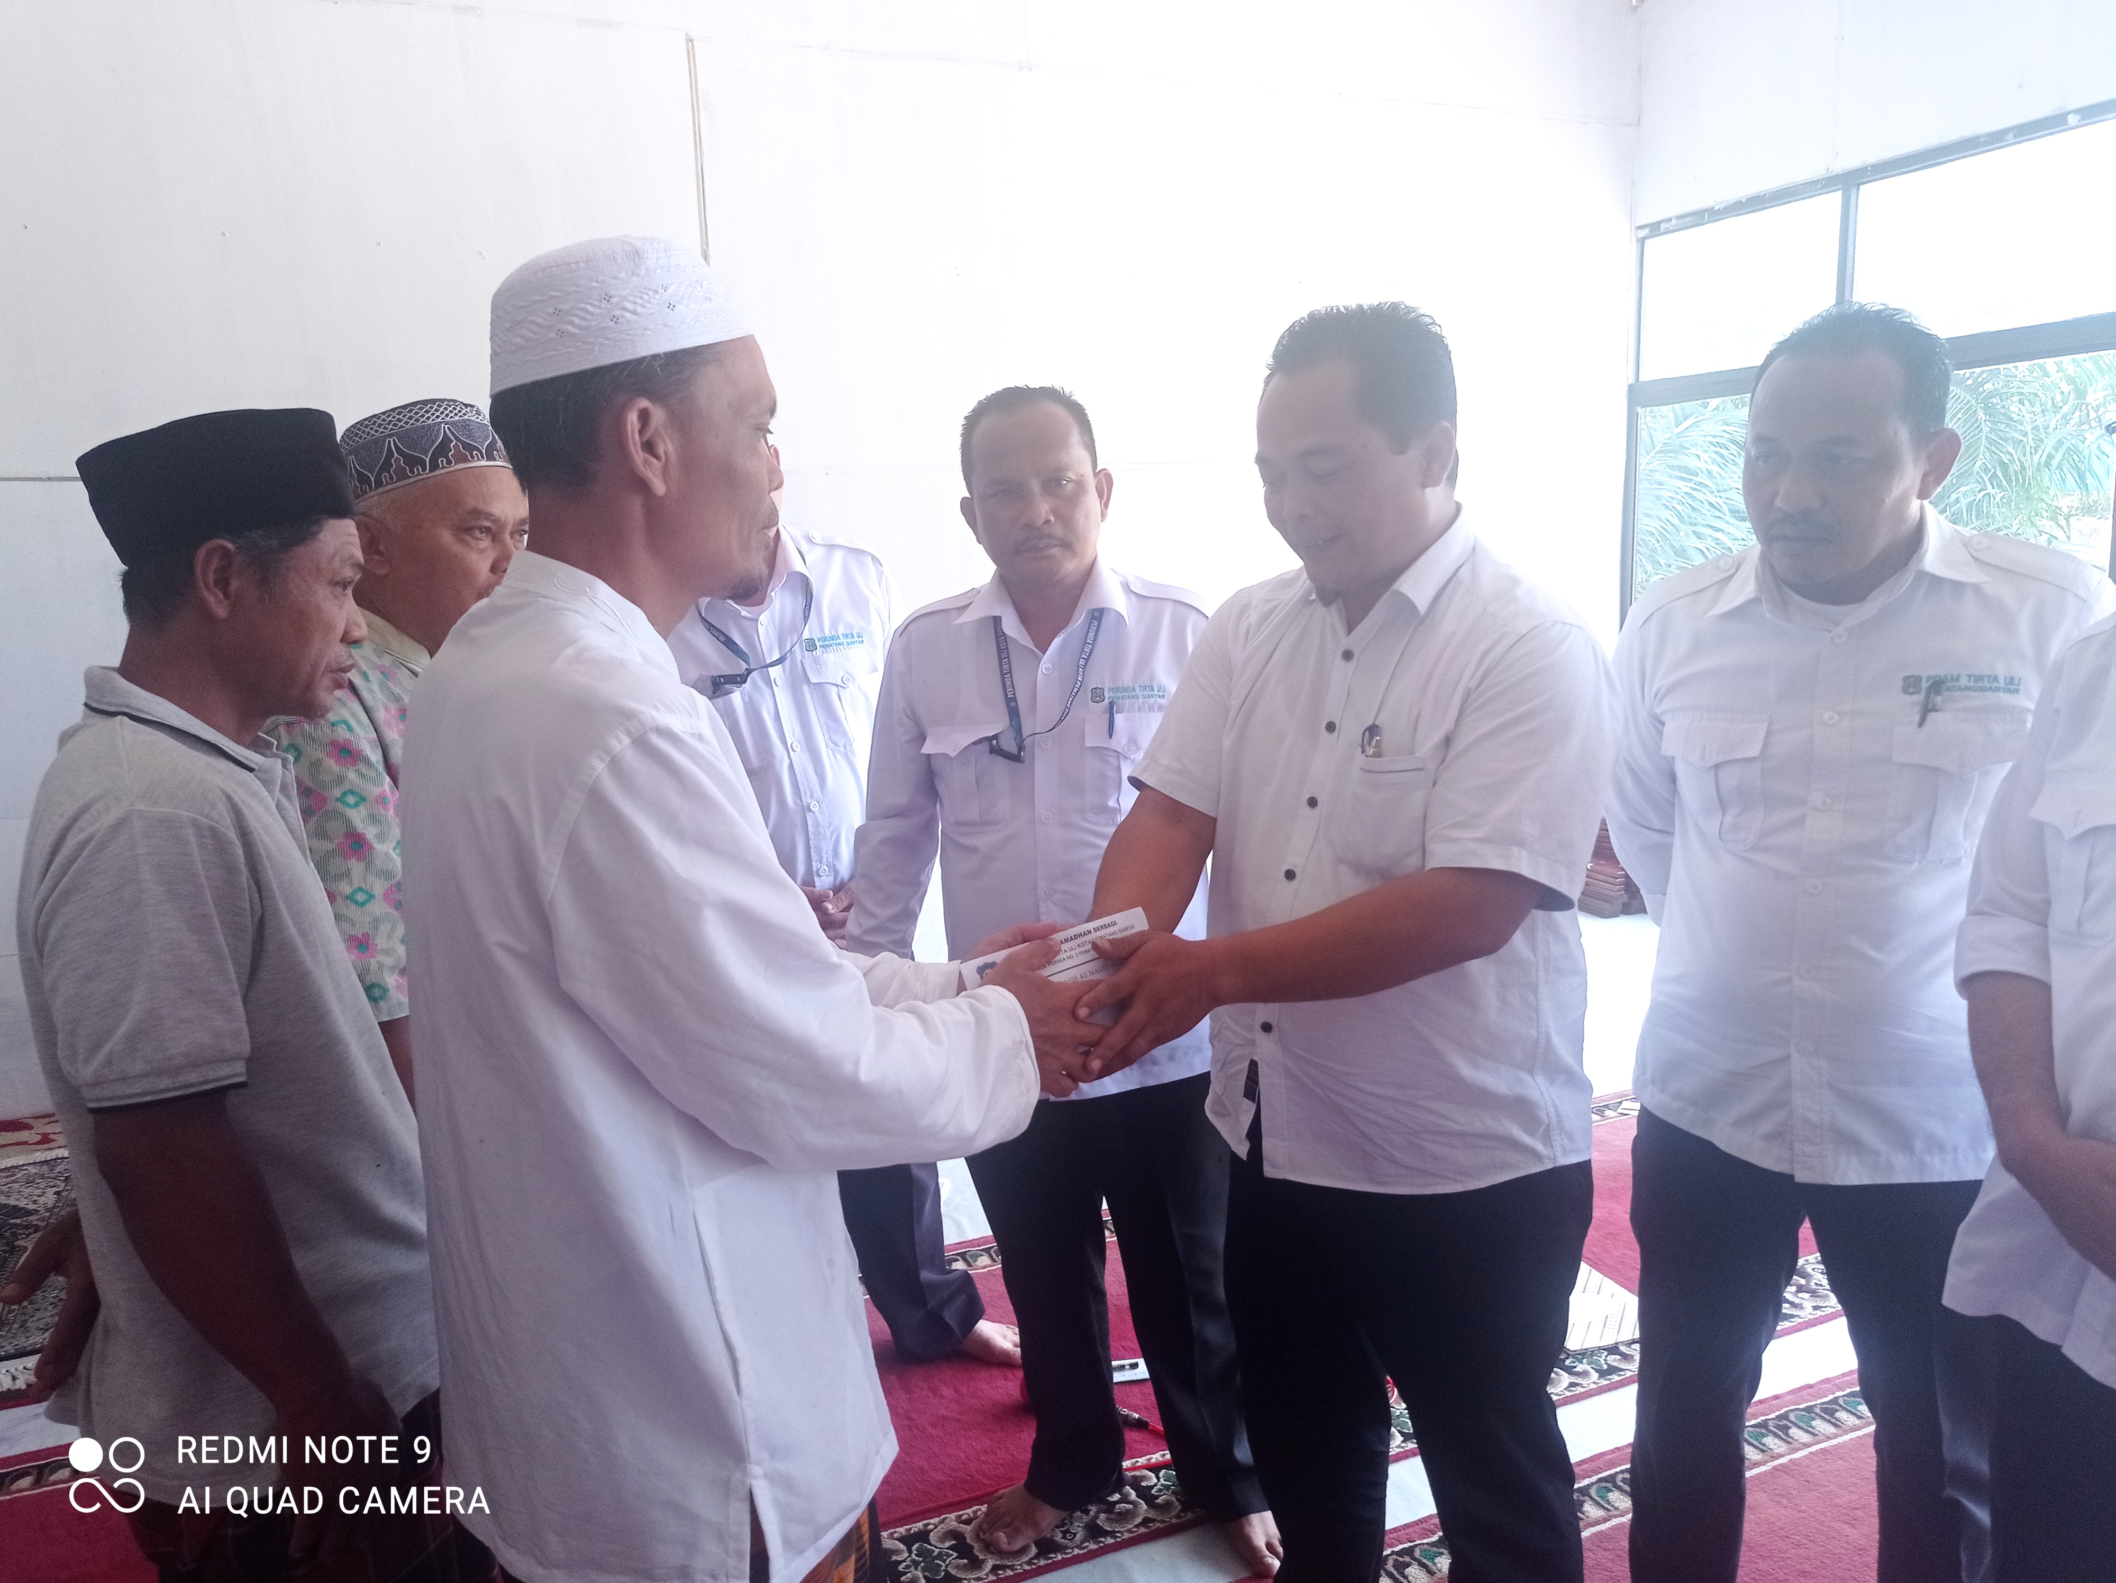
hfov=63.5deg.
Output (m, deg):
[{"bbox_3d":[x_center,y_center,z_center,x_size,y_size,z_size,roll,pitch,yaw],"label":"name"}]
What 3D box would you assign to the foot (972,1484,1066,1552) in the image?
[{"bbox_3d":[-0.024,1.026,2.568,0.095,0.090,0.245,6,13,37],"label":"foot"}]

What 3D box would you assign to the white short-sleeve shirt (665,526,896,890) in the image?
[{"bbox_3d":[-0.461,-0.062,2.780,0.490,0.710,0.290,-8,12,-30],"label":"white short-sleeve shirt"}]

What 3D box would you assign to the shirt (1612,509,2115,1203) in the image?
[{"bbox_3d":[0.844,0.055,1.790,0.510,0.690,0.310,4,11,28],"label":"shirt"}]

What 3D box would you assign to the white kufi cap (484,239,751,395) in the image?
[{"bbox_3d":[-0.331,-0.367,1.290,0.200,0.097,0.178,-17,15,-21],"label":"white kufi cap"}]

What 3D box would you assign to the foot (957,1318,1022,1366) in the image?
[{"bbox_3d":[-0.141,0.943,3.061,0.245,0.090,0.095,5,12,34],"label":"foot"}]

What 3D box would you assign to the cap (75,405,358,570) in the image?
[{"bbox_3d":[-0.660,-0.236,1.340,0.215,0.095,0.170,-14,14,-20],"label":"cap"}]

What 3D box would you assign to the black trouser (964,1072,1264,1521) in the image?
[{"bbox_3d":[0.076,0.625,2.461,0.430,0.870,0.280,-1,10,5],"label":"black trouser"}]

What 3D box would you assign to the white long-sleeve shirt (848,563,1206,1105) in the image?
[{"bbox_3d":[-0.010,0.046,2.380,0.520,0.730,0.290,-1,10,5],"label":"white long-sleeve shirt"}]

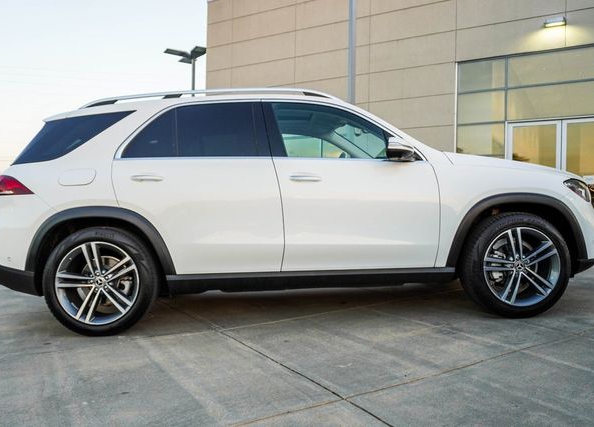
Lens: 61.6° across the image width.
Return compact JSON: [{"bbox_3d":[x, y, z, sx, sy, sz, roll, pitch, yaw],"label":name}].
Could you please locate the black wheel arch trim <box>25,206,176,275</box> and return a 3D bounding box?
[{"bbox_3d":[-1.336,0.193,3.422,1.000,0.490,0.100,-2,1,-4],"label":"black wheel arch trim"}]

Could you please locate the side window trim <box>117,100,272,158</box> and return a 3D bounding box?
[{"bbox_3d":[-0.749,-0.597,3.584,0.980,0.450,0.060,-2,-20,-4],"label":"side window trim"}]

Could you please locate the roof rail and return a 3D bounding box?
[{"bbox_3d":[-0.641,-0.874,3.783,1.970,0.160,0.080,-2,1,-4],"label":"roof rail"}]

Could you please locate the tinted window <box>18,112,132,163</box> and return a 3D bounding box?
[{"bbox_3d":[-1.578,-0.551,3.558,0.820,0.400,0.090,-2,-19,2],"label":"tinted window"}]

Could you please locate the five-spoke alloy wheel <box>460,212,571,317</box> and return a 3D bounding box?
[{"bbox_3d":[1.615,0.374,3.705,0.770,0.765,0.270,-2,1,-4],"label":"five-spoke alloy wheel"}]

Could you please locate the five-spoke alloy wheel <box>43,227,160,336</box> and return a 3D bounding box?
[{"bbox_3d":[-1.368,0.468,3.518,0.765,0.755,0.270,-2,1,-4],"label":"five-spoke alloy wheel"}]

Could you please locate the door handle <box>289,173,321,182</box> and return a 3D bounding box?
[{"bbox_3d":[0.059,-0.252,3.499,0.225,0.060,0.055,-2,1,-4],"label":"door handle"}]

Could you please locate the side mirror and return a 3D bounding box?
[{"bbox_3d":[0.724,-0.446,3.504,0.190,0.180,0.240,-2,1,-4],"label":"side mirror"}]

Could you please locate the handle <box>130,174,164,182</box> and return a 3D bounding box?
[{"bbox_3d":[-1.032,-0.240,3.431,0.225,0.055,0.055,-2,1,-4],"label":"handle"}]

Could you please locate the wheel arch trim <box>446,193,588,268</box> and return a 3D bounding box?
[{"bbox_3d":[1.577,0.109,3.614,1.040,0.510,0.120,-2,1,-4],"label":"wheel arch trim"}]

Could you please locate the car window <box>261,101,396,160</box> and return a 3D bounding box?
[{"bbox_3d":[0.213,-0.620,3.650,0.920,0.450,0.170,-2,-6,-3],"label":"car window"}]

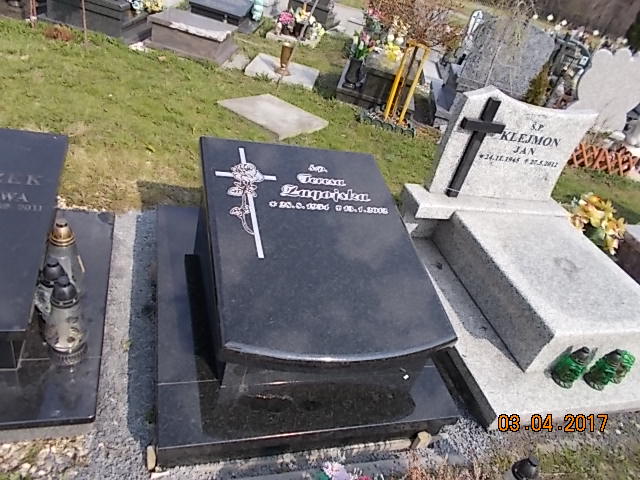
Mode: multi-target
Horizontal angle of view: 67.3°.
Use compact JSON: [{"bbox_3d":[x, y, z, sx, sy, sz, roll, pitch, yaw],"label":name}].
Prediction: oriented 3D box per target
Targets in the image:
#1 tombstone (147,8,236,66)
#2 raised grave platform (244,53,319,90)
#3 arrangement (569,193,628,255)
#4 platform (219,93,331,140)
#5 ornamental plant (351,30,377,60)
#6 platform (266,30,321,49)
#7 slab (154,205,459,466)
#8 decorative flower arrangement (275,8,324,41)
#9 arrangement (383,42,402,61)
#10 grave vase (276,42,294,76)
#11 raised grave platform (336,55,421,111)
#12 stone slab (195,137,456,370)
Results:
[{"bbox_3d":[-1.229,-2.045,4.777,0.730,0.280,0.830,14,35,-6],"label":"tombstone"},{"bbox_3d":[-0.351,-1.676,4.832,0.650,0.060,0.640,14,32,-2],"label":"raised grave platform"},{"bbox_3d":[1.573,-0.083,2.736,0.230,0.310,0.280,3,38,-21],"label":"arrangement"},{"bbox_3d":[-0.361,-0.955,3.729,0.610,0.055,0.610,31,36,24],"label":"platform"},{"bbox_3d":[0.428,-1.781,4.458,0.210,0.230,0.210,17,35,-2],"label":"ornamental plant"},{"bbox_3d":[-0.339,-2.634,6.208,0.620,0.100,0.550,13,35,-8],"label":"platform"},{"bbox_3d":[-0.136,0.267,1.951,1.000,0.093,1.164,3,38,-21],"label":"slab"},{"bbox_3d":[-0.295,-2.767,6.111,0.560,0.320,0.380,13,35,-8],"label":"decorative flower arrangement"},{"bbox_3d":[0.730,-1.844,4.725,0.180,0.160,0.180,17,35,-2],"label":"arrangement"},{"bbox_3d":[-0.305,-1.722,4.575,0.120,0.280,0.120,3,38,-21],"label":"grave vase"},{"bbox_3d":[0.630,-1.679,4.907,0.720,0.350,1.200,17,35,-2],"label":"raised grave platform"},{"bbox_3d":[-0.014,-0.010,1.850,0.808,0.058,1.079,3,46,-21],"label":"stone slab"}]

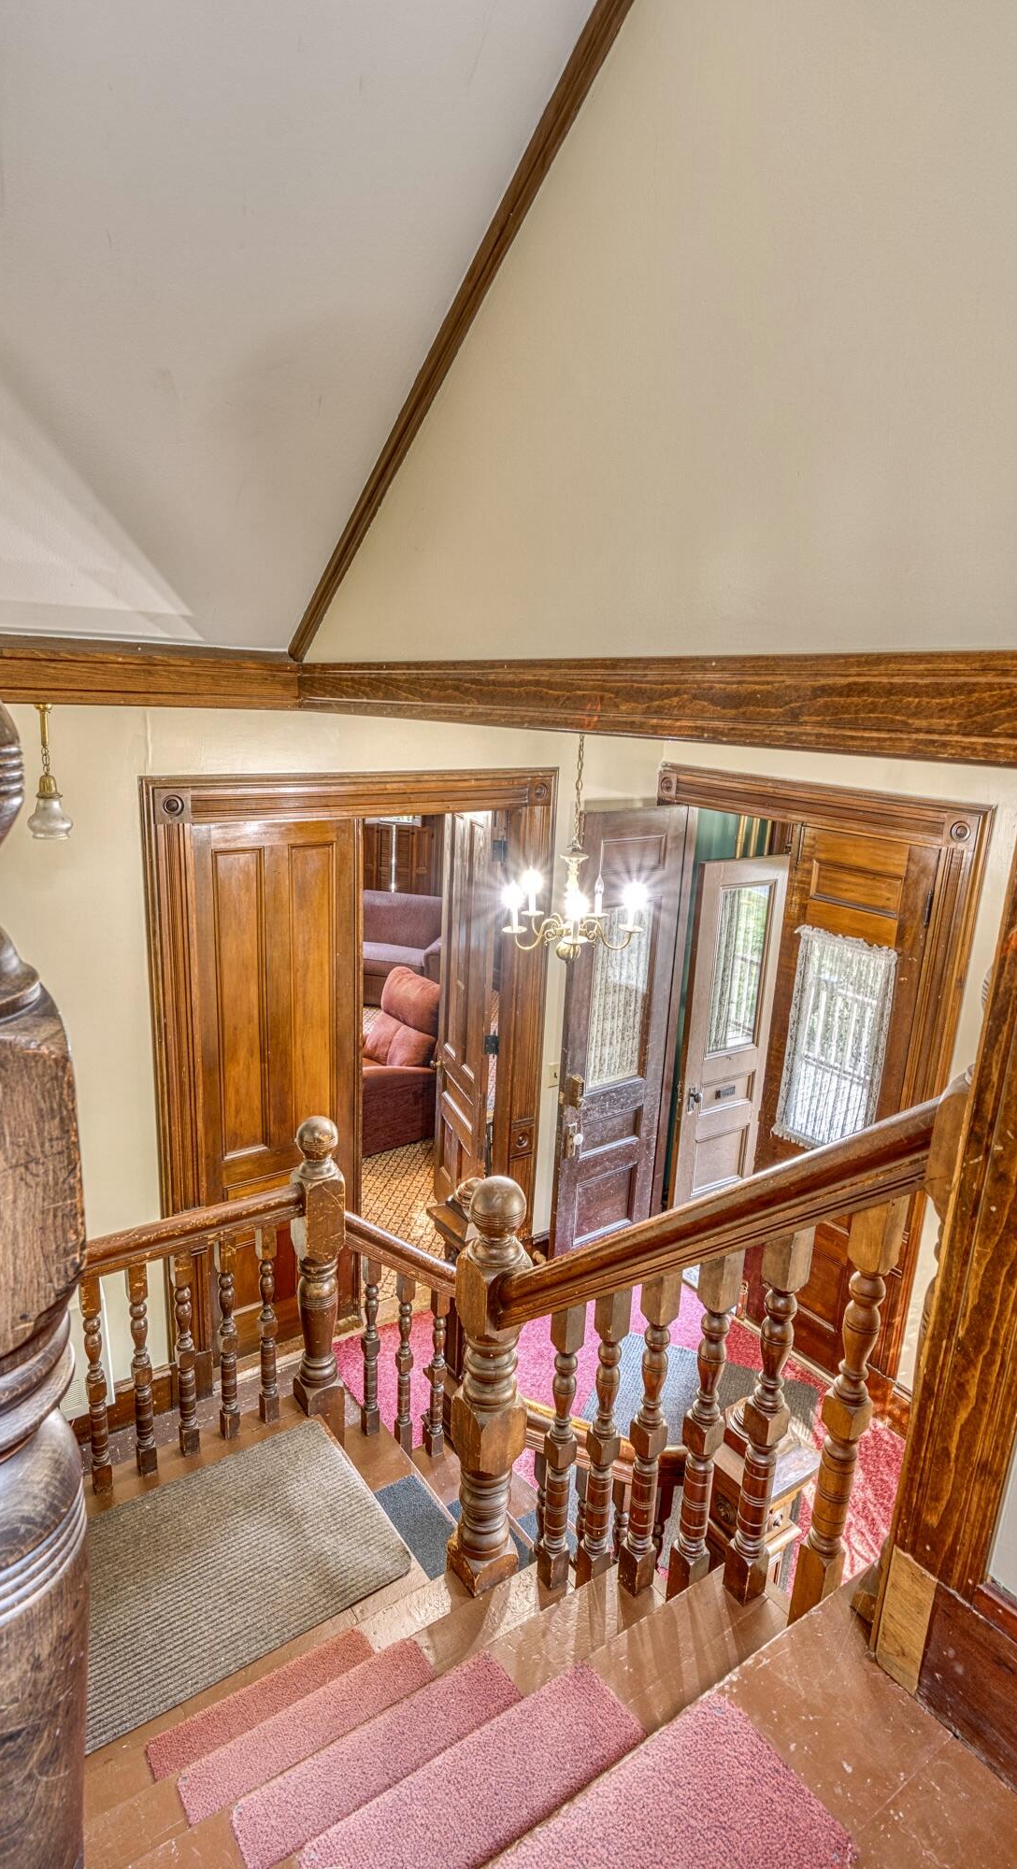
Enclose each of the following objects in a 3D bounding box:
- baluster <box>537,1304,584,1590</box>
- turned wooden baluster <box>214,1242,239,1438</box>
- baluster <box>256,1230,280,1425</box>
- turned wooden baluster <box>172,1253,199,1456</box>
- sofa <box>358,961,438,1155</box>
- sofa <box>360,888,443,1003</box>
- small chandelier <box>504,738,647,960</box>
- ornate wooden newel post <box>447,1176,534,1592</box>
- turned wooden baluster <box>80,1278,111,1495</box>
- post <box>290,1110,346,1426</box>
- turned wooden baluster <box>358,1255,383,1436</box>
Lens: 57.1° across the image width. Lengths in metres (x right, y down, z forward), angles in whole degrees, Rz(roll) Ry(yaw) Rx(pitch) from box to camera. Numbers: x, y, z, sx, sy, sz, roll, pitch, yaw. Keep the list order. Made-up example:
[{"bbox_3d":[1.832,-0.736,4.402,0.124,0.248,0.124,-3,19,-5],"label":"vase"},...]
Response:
[{"bbox_3d":[0.106,0.995,1.827,0.045,0.649,0.045,-8,18,-34],"label":"baluster"},{"bbox_3d":[-0.772,1.121,2.584,0.042,0.612,0.042,-8,18,-35],"label":"turned wooden baluster"},{"bbox_3d":[-0.677,1.108,2.652,0.042,0.612,0.042,-8,18,-35],"label":"baluster"},{"bbox_3d":[-0.866,1.133,2.516,0.042,0.612,0.042,-8,18,-35],"label":"turned wooden baluster"},{"bbox_3d":[-0.850,0.727,6.040,0.950,1.000,0.980,-8,18,-34],"label":"sofa"},{"bbox_3d":[-1.345,0.099,8.637,2.000,0.880,0.880,7,15,16],"label":"sofa"},{"bbox_3d":[0.247,-0.301,3.344,0.524,0.822,0.524,2,14,-1],"label":"small chandelier"},{"bbox_3d":[-0.040,0.977,2.027,0.118,0.975,0.118,-8,18,-34],"label":"ornate wooden newel post"},{"bbox_3d":[-0.988,1.075,2.234,0.042,0.605,0.042,-8,18,-34],"label":"turned wooden baluster"},{"bbox_3d":[-0.548,0.966,2.698,0.113,0.937,0.113,-8,18,-35],"label":"post"},{"bbox_3d":[-0.426,1.272,2.889,0.042,0.624,0.042,-8,18,-35],"label":"turned wooden baluster"}]

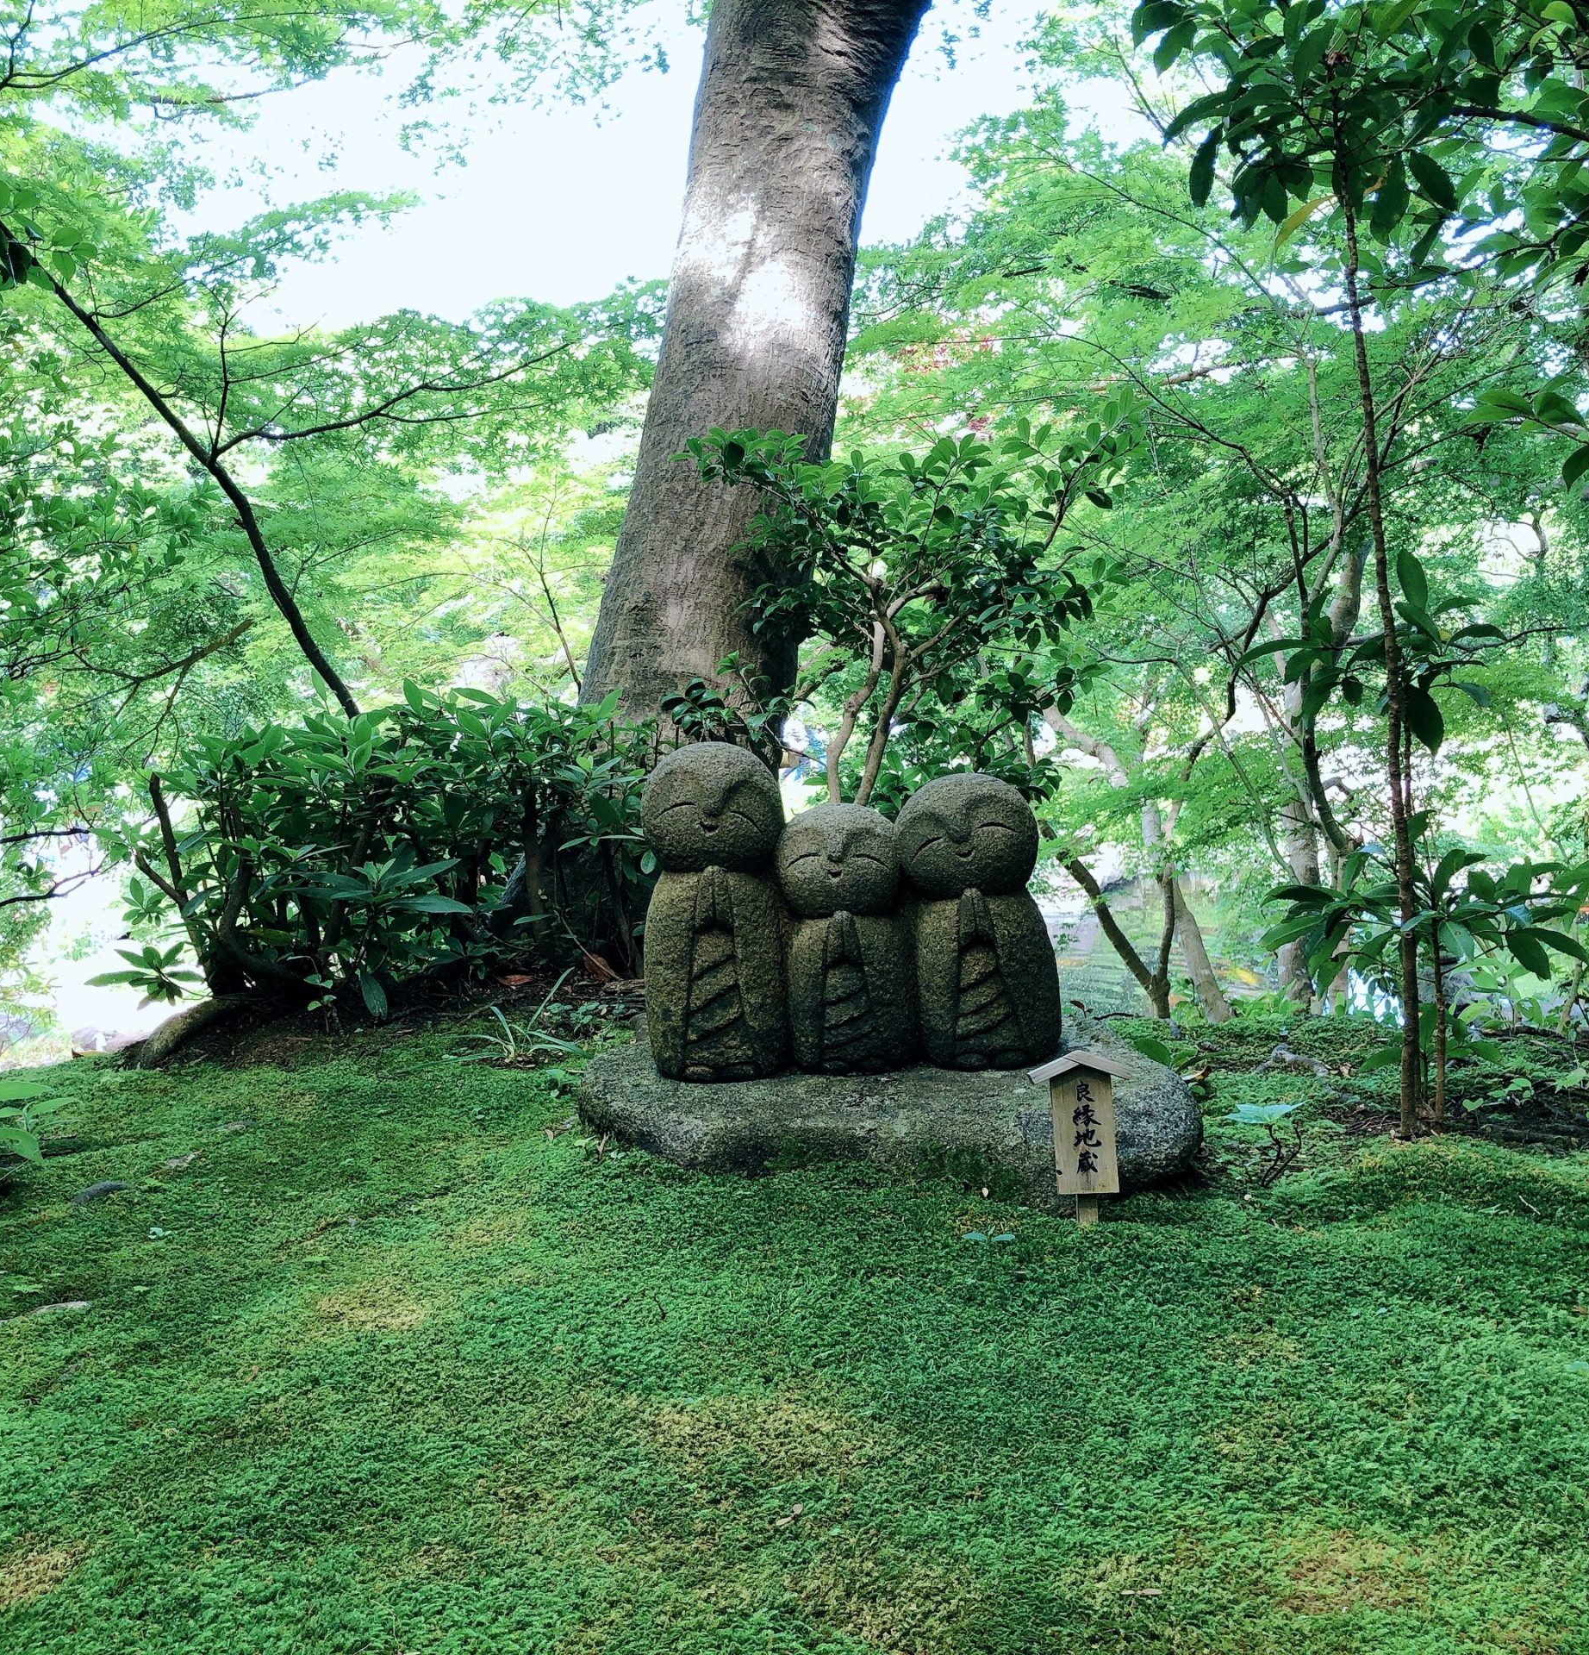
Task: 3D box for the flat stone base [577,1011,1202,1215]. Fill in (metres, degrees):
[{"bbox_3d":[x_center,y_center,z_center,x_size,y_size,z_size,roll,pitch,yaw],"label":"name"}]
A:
[{"bbox_3d":[0.169,0.480,3.040,1.030,0.190,0.640,-1,3,0],"label":"flat stone base"}]

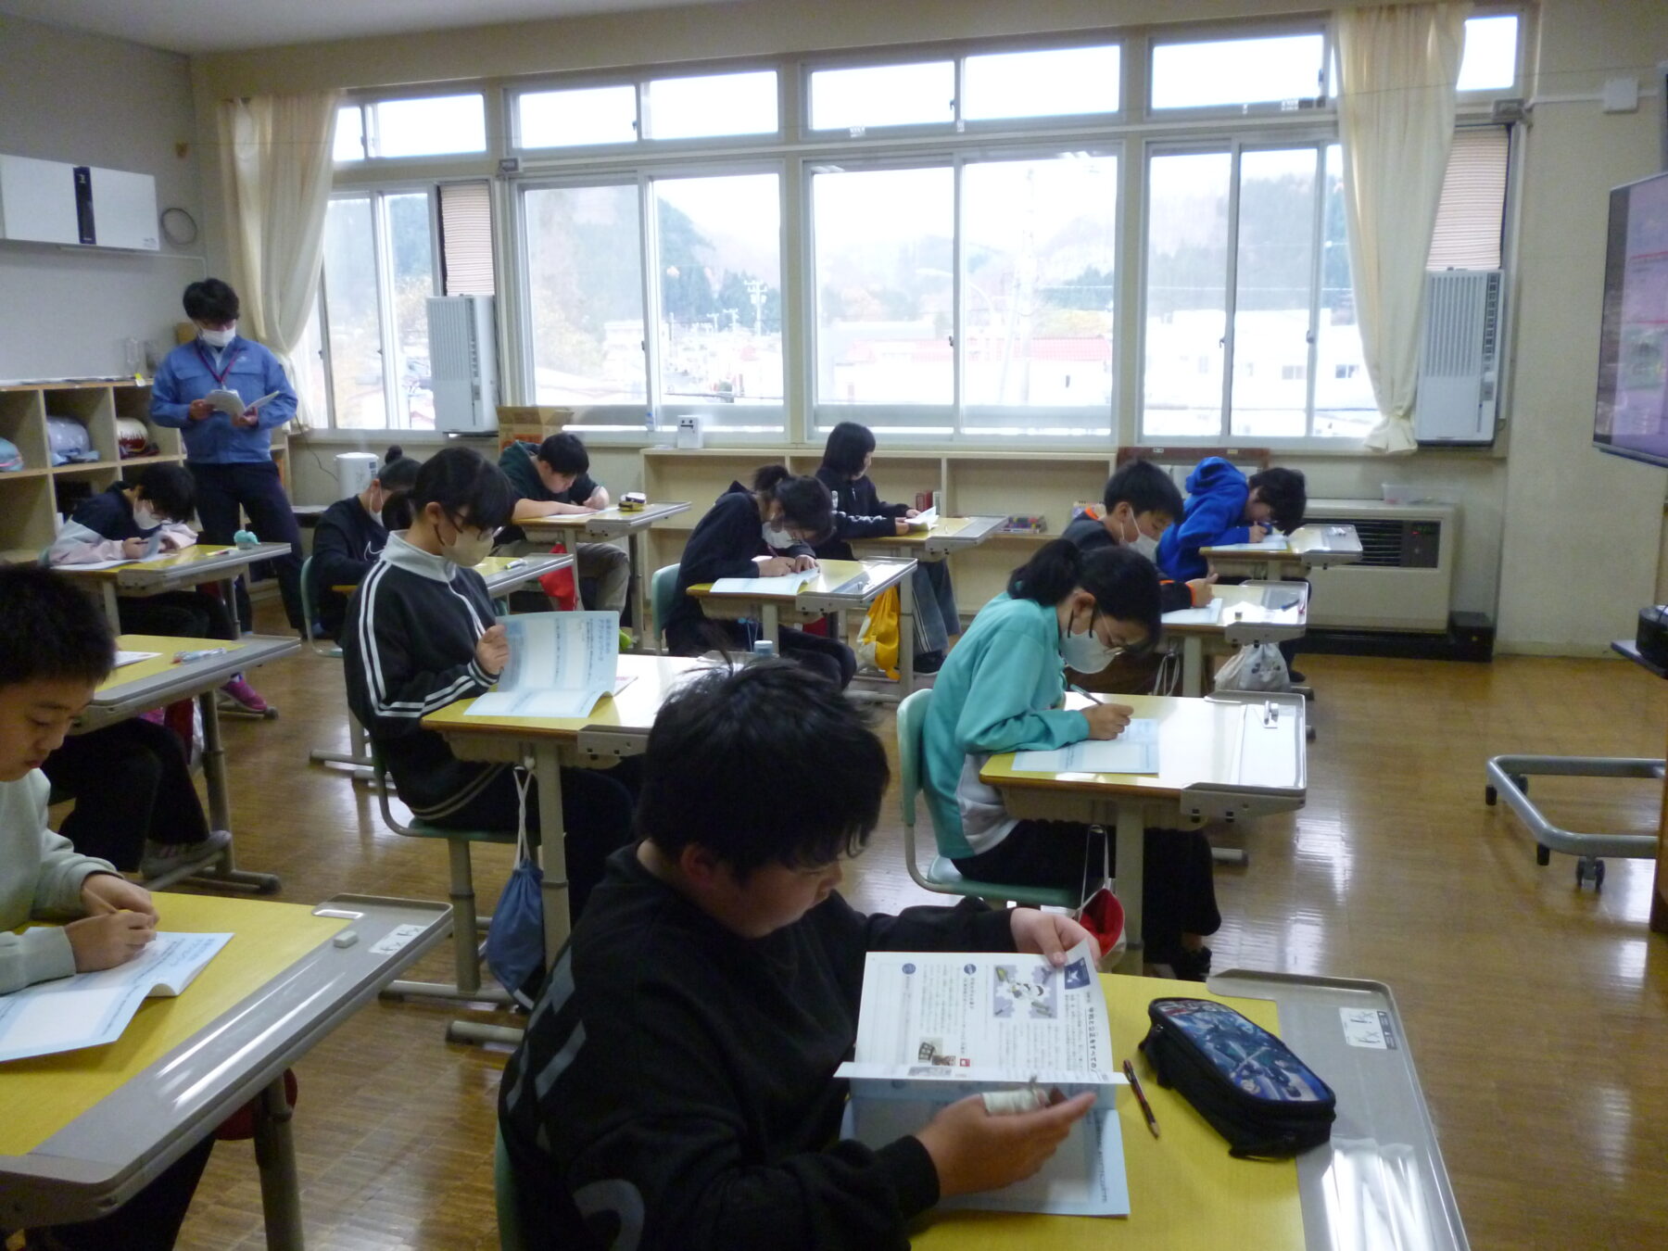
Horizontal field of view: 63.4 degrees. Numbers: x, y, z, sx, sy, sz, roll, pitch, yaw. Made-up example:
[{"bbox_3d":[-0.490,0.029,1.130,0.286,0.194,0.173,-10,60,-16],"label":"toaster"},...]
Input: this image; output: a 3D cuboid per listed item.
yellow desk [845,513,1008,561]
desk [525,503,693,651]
[{"bbox_3d":[0.379,-0.069,5.479,0.540,0.684,0.630,3,13,17],"label":"yellow desk"},{"bbox_3d":[-1.020,-0.170,6.107,0.565,0.691,0.660,3,12,17],"label":"desk"}]

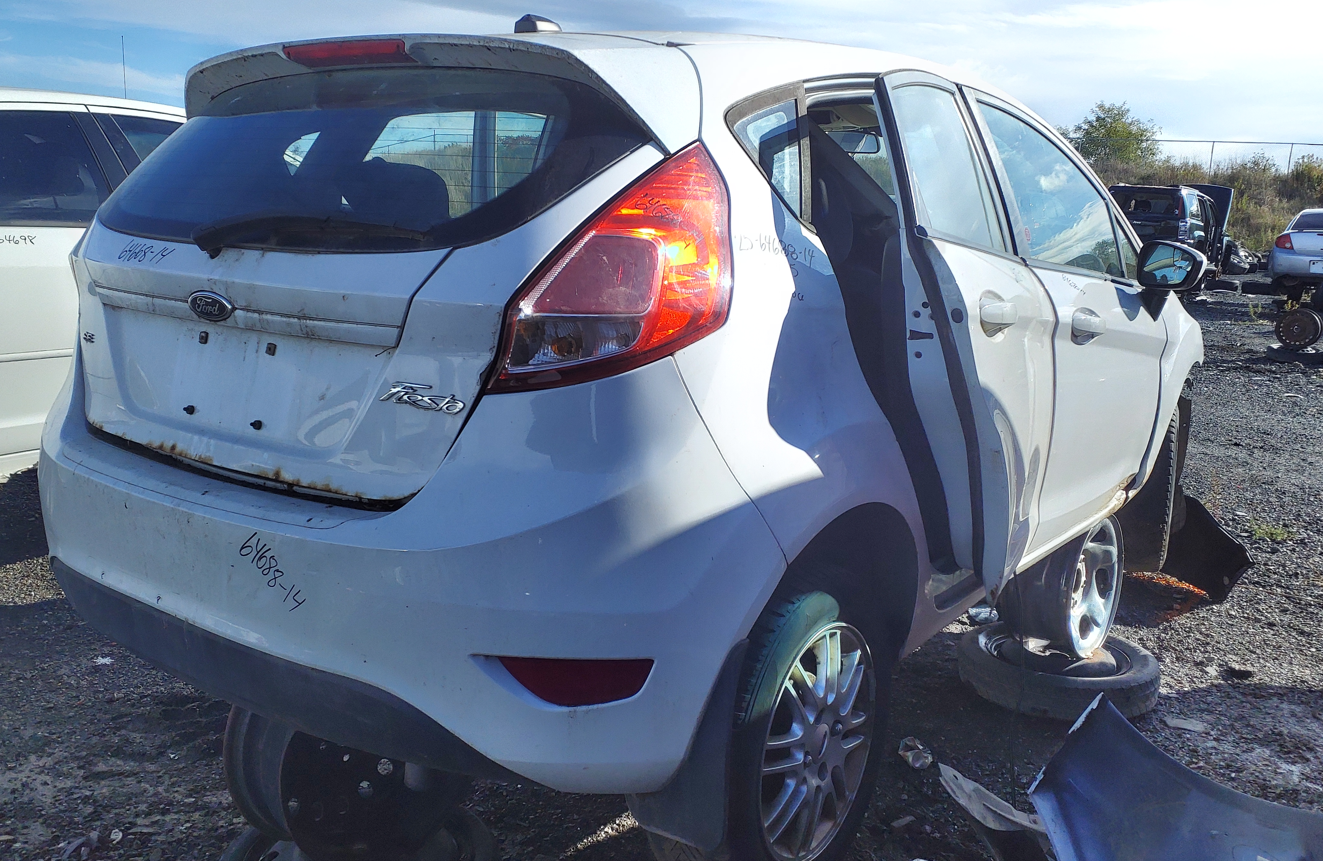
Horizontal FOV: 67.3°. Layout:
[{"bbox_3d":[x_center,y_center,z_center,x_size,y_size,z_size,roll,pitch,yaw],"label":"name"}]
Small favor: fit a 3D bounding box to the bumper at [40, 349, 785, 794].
[{"bbox_3d":[-0.614,0.132,1.698,1.690,0.670,0.460,10,14,36],"label":"bumper"}]

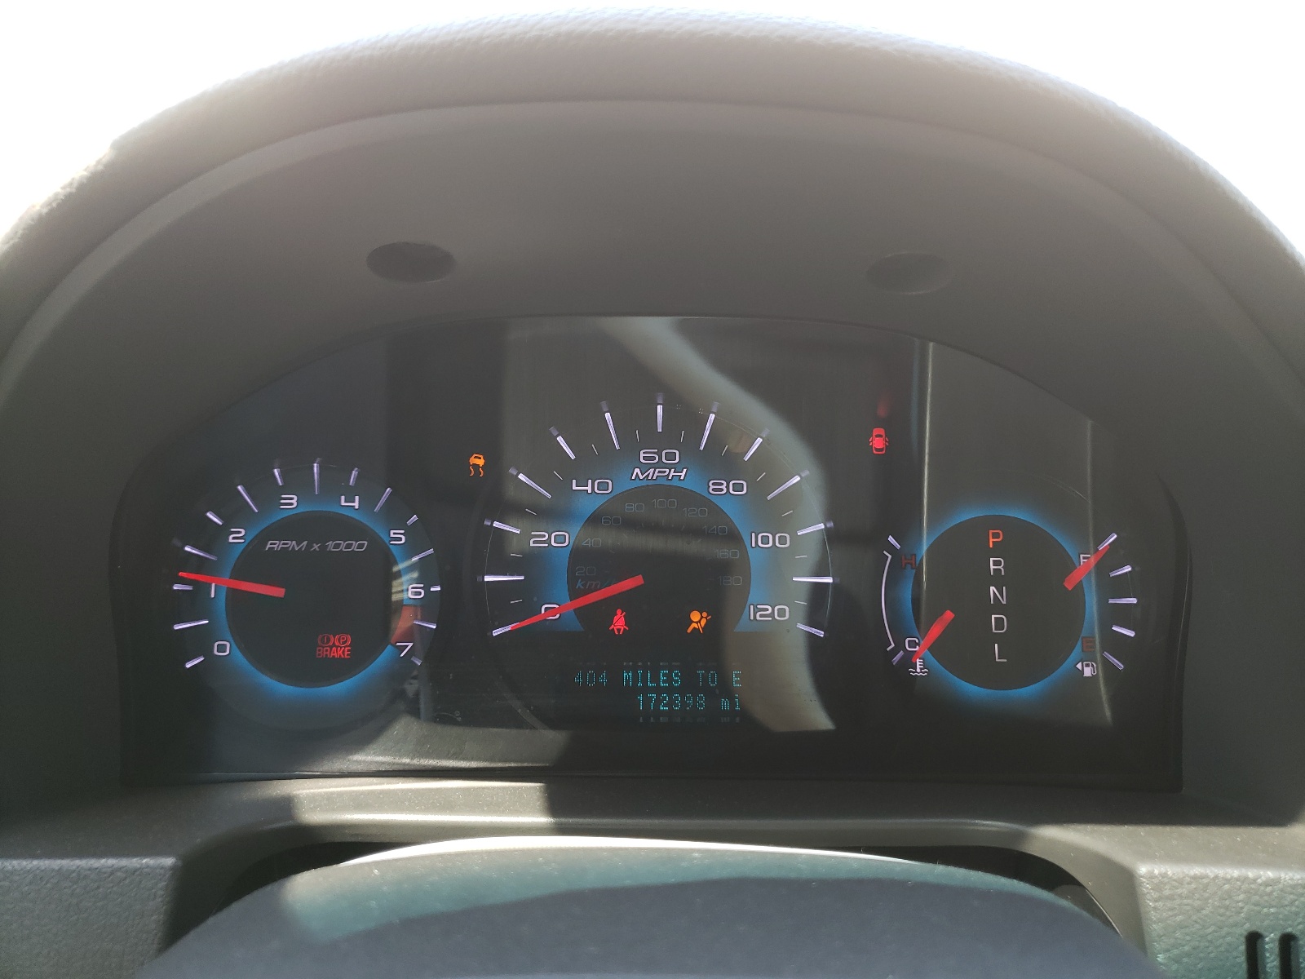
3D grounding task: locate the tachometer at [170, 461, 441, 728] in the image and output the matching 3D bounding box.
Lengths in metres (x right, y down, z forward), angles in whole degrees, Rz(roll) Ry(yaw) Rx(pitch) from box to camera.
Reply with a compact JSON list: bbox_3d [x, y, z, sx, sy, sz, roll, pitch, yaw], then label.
[{"bbox_3d":[-0.111,0.034,0.315,0.086,0.085,0.020,0,0,0],"label":"tachometer"}]

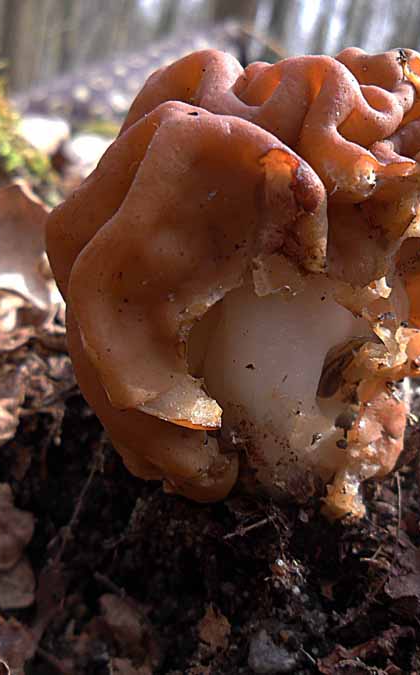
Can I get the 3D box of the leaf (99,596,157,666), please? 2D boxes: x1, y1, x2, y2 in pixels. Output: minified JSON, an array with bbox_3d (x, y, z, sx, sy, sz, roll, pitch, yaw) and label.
[{"bbox_3d":[-0.020,0.070,0.168,0.014,0.004,0.021,-21,45,-28],"label":"leaf"}]

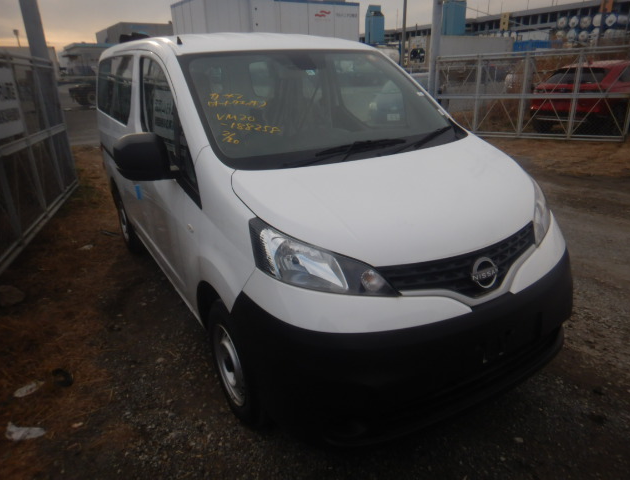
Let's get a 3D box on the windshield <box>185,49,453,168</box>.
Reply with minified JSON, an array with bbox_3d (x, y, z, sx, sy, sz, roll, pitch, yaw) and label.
[{"bbox_3d":[0.085,-0.707,2.210,1.300,0.140,0.930,-14,54,-28],"label":"windshield"}]

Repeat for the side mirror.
[{"bbox_3d":[-0.749,-0.359,1.929,0.230,0.200,0.150,-14,23,-28],"label":"side mirror"}]

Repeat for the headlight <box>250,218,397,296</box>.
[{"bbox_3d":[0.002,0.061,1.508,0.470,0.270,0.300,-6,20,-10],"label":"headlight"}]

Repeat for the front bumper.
[{"bbox_3d":[0.549,0.370,1.868,1.660,0.560,0.560,-14,23,-28],"label":"front bumper"}]

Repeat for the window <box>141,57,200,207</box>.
[{"bbox_3d":[-0.734,-0.583,2.159,0.100,0.630,1.130,-5,18,-31],"label":"window"}]

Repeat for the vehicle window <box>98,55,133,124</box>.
[{"bbox_3d":[-1.456,-1.084,3.220,0.070,0.430,1.020,-5,18,-31],"label":"vehicle window"}]

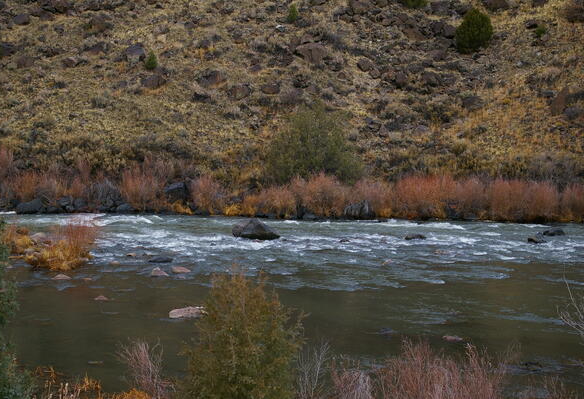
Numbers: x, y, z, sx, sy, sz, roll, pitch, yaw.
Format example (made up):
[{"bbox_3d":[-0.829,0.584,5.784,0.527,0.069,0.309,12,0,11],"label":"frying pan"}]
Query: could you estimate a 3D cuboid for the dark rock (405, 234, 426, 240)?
[{"bbox_3d":[5.595,1.720,50.347,0.986,0.283,0.690,0,6,0],"label":"dark rock"}]

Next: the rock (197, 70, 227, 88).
[{"bbox_3d":[-5.354,-8.007,74.440,1.957,1.134,1.468,0,6,0],"label":"rock"}]

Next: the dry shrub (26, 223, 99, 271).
[{"bbox_3d":[-8.789,1.742,42.729,2.758,1.733,2.206,0,5,0],"label":"dry shrub"}]

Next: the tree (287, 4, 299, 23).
[{"bbox_3d":[0.075,-13.897,83.246,0.818,1.308,0.818,0,6,0],"label":"tree"}]

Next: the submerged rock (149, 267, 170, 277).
[{"bbox_3d":[-4.834,2.612,40.706,0.657,0.373,0.525,0,5,0],"label":"submerged rock"}]

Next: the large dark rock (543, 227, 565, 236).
[{"bbox_3d":[12.566,1.519,53.612,1.057,0.492,0.846,0,5,0],"label":"large dark rock"}]

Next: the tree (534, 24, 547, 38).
[{"bbox_3d":[18.151,-12.253,81.251,0.835,0.931,0.835,0,6,0],"label":"tree"}]

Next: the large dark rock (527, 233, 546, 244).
[{"bbox_3d":[11.082,1.751,50.569,0.907,0.566,0.725,0,5,0],"label":"large dark rock"}]

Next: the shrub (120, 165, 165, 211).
[{"bbox_3d":[-8.469,-0.677,63.200,2.493,2.614,1.994,0,5,0],"label":"shrub"}]

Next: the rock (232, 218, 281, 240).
[{"bbox_3d":[-1.633,1.380,51.315,2.173,0.817,1.629,0,6,0],"label":"rock"}]

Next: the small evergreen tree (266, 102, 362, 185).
[{"bbox_3d":[1.371,-3.405,68.000,5.851,4.996,5.383,0,5,0],"label":"small evergreen tree"}]

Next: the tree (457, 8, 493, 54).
[{"bbox_3d":[13.106,-12.034,79.797,2.655,3.061,2.655,0,6,0],"label":"tree"}]

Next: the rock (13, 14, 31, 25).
[{"bbox_3d":[-21.578,-14.359,89.000,1.436,0.789,1.149,0,5,0],"label":"rock"}]

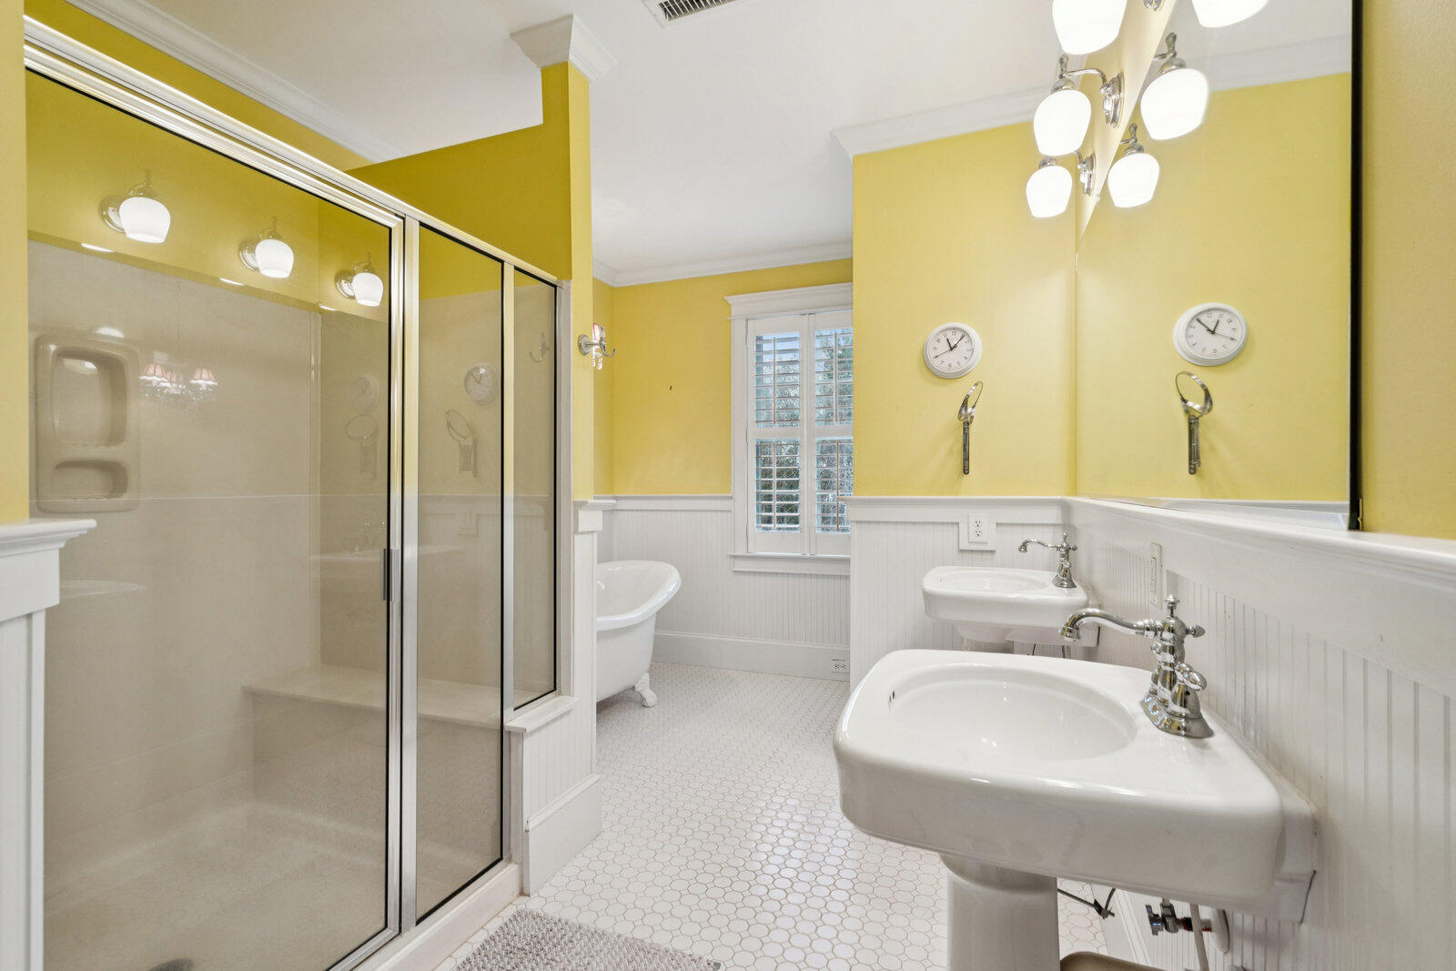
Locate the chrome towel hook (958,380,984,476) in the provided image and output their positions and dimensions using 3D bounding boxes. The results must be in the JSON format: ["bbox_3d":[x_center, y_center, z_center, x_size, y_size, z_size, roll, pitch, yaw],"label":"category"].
[{"bbox_3d":[0.930,-0.216,2.488,0.102,0.352,0.160,0,0,22],"label":"chrome towel hook"}]

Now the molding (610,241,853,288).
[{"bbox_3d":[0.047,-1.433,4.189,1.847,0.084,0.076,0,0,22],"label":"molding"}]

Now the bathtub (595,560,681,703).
[{"bbox_3d":[-0.776,0.841,3.428,0.753,0.741,1.543,0,0,22],"label":"bathtub"}]

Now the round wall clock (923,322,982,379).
[{"bbox_3d":[0.893,-0.536,2.574,0.219,0.220,0.044,0,0,22],"label":"round wall clock"}]

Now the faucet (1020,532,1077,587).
[{"bbox_3d":[1.031,0.234,2.081,0.172,0.167,0.165,0,0,22],"label":"faucet"}]

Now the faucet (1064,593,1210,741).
[{"bbox_3d":[0.566,0.235,0.910,0.174,0.167,0.165,0,0,22],"label":"faucet"}]

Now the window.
[{"bbox_3d":[0.468,-0.329,4.026,1.014,1.776,0.100,0,0,22],"label":"window"}]

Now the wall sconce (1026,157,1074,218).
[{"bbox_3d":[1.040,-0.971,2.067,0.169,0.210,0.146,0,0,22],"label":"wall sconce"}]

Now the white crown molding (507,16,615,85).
[{"bbox_3d":[-0.551,-1.435,2.196,0.250,0.088,0.255,0,0,22],"label":"white crown molding"}]

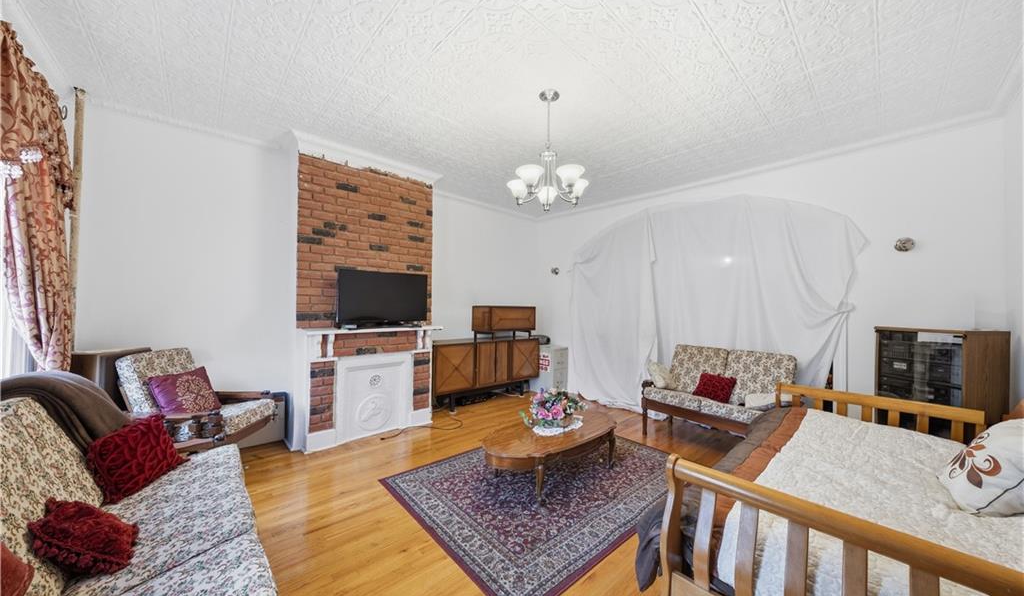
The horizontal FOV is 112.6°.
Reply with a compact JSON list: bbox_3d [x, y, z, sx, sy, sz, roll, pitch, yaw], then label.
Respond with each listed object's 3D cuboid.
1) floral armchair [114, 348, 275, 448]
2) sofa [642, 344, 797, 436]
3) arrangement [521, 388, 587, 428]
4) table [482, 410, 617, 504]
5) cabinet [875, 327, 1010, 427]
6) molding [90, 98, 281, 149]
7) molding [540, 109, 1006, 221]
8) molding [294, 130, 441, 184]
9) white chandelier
[{"bbox_3d":[-2.492,0.906,2.740,0.840,0.920,0.700,0,-1,-2],"label":"floral armchair"},{"bbox_3d":[1.954,0.969,3.285,0.770,0.880,1.180,1,-1,-37],"label":"sofa"},{"bbox_3d":[0.365,0.905,2.859,0.450,0.250,0.390,1,-1,-42],"label":"arrangement"},{"bbox_3d":[0.343,1.207,2.716,1.310,0.360,0.680,1,-1,-42],"label":"table"},{"bbox_3d":[3.397,0.830,2.728,0.440,1.160,0.500,1,-1,-14],"label":"cabinet"},{"bbox_3d":[-2.785,-1.474,3.028,1.290,0.065,0.065,1,-1,-44],"label":"molding"},{"bbox_3d":[2.156,-1.410,4.385,0.070,0.075,4.860,1,-1,-44],"label":"molding"},{"bbox_3d":[-1.429,-1.402,3.595,1.520,0.166,0.100,1,-1,-44],"label":"molding"},{"bbox_3d":[0.269,-1.085,2.492,0.640,0.810,0.640,0,-1,0],"label":"white chandelier"}]

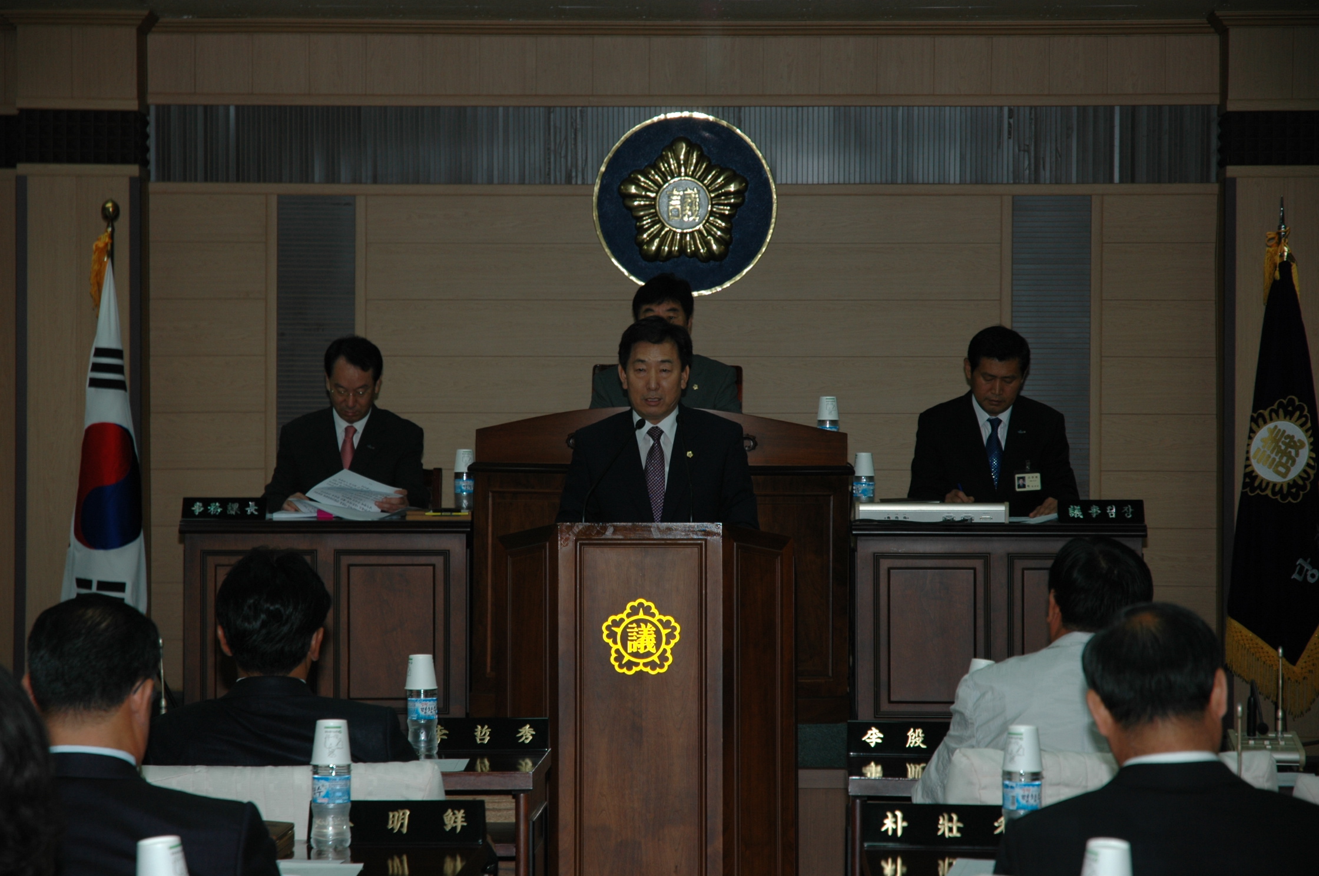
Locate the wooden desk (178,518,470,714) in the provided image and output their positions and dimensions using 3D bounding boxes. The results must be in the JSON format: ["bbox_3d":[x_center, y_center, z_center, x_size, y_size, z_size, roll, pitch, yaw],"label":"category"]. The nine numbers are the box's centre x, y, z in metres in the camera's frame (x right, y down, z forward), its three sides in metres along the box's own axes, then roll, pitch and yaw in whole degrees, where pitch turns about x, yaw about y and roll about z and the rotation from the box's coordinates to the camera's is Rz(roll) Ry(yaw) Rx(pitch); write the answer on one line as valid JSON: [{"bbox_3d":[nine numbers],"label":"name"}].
[{"bbox_3d":[-1.035,0.595,12.250,0.920,0.700,0.600,0,1,2],"label":"wooden desk"}]

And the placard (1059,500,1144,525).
[{"bbox_3d":[1.446,0.241,12.572,0.275,0.073,0.070,0,0,2],"label":"placard"}]

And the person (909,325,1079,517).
[{"bbox_3d":[1.095,0.278,12.600,0.560,1.300,0.780,0,1,2],"label":"person"}]

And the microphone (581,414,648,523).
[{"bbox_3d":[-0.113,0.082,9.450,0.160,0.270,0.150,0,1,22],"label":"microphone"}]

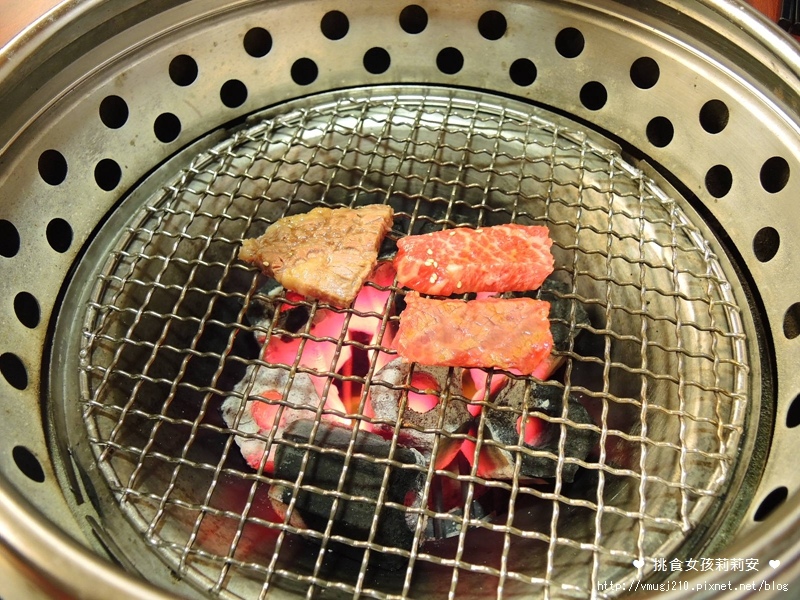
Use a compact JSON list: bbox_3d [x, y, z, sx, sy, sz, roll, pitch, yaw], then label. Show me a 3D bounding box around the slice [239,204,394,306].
[{"bbox_3d":[-0.039,-0.027,0.296,0.061,0.010,0.056,14,54,11],"label":"slice"}]

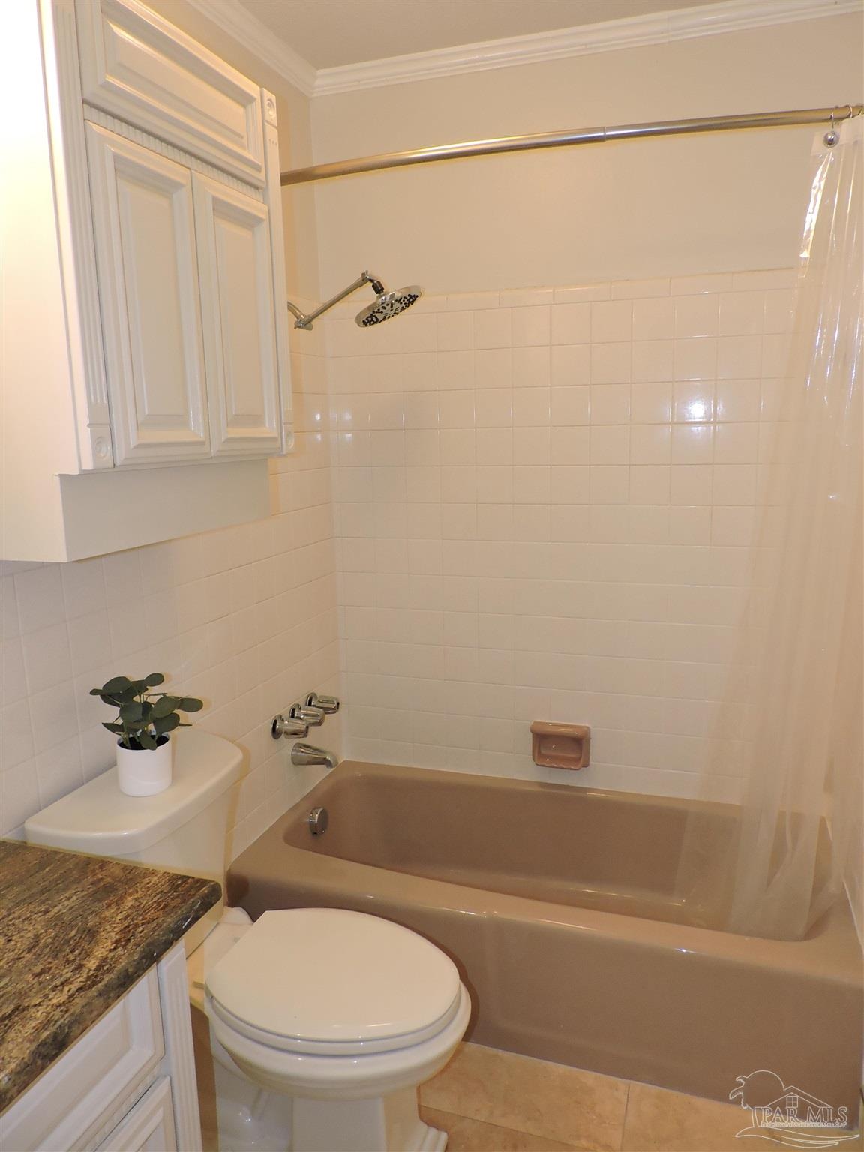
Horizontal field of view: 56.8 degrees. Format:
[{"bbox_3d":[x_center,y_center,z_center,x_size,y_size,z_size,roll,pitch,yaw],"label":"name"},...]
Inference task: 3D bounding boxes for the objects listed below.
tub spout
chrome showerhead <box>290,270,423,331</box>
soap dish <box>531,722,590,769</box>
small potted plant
[{"bbox_3d":[-0.339,0.533,2.348,0.132,0.064,0.058,2,11,18],"label":"tub spout"},{"bbox_3d":[-0.228,-0.712,2.069,0.425,0.138,0.190,2,11,18],"label":"chrome showerhead"},{"bbox_3d":[0.383,0.513,2.391,0.170,0.133,0.060,2,11,18],"label":"soap dish"},{"bbox_3d":[-0.520,0.286,1.479,0.180,0.212,0.180,2,11,18],"label":"small potted plant"}]

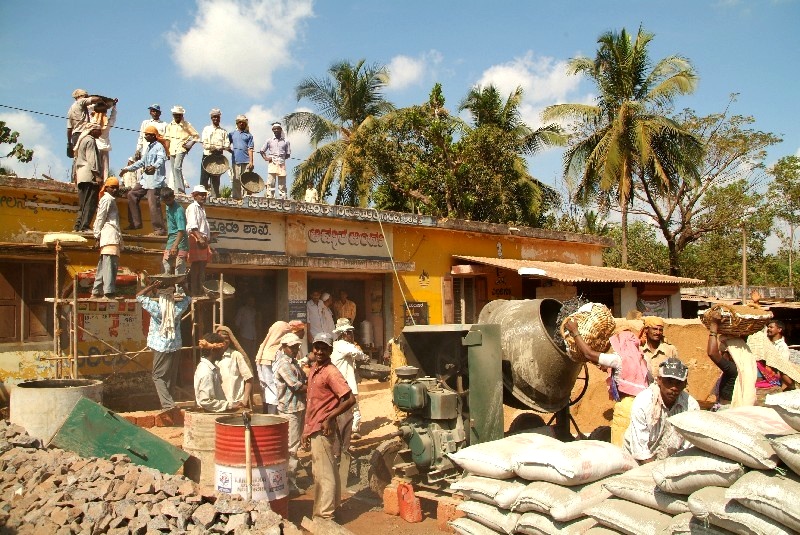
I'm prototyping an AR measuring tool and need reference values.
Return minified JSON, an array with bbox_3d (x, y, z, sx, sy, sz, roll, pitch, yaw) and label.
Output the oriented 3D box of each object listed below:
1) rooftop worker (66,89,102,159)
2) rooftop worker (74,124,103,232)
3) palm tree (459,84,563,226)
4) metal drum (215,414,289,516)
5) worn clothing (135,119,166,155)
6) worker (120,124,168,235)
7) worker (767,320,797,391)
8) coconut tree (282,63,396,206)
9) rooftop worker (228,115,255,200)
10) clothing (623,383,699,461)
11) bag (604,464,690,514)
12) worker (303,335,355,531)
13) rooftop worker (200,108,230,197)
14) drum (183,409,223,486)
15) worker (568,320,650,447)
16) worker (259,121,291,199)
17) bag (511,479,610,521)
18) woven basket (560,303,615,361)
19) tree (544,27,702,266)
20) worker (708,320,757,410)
[{"bbox_3d":[-5.271,-2.162,10.005,0.470,1.670,0.500,-2,-4,30],"label":"rooftop worker"},{"bbox_3d":[-4.752,-1.371,9.105,0.380,1.680,0.430,2,-4,-43],"label":"rooftop worker"},{"bbox_3d":[6.146,-2.624,32.807,6.000,13.800,6.000,0,-5,0],"label":"palm tree"},{"bbox_3d":[-1.200,1.690,4.870,0.590,0.885,0.590,-1,-5,0],"label":"metal drum"},{"bbox_3d":[-4.451,-2.320,10.800,0.560,0.720,0.320,0,-5,-3],"label":"worn clothing"},{"bbox_3d":[-3.941,-1.332,9.300,0.520,1.640,0.640,-5,-7,41],"label":"worker"},{"bbox_3d":[4.393,1.411,6.856,0.360,1.630,0.500,-2,-3,18],"label":"worker"},{"bbox_3d":[-2.271,-2.797,27.400,6.200,13.760,6.200,-1,-5,0],"label":"coconut tree"},{"bbox_3d":[-3.053,-2.127,11.555,0.500,1.660,0.340,1,-3,-21],"label":"rooftop worker"},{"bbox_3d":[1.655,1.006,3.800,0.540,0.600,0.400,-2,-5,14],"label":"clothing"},{"bbox_3d":[1.522,1.178,3.207,0.680,0.150,0.460,1,-4,-31],"label":"bag"},{"bbox_3d":[-0.595,1.296,4.994,0.360,1.630,0.500,4,-6,-41],"label":"worker"},{"bbox_3d":[-3.394,-2.090,11.048,0.520,1.660,0.450,2,-5,-20],"label":"rooftop worker"},{"bbox_3d":[-1.670,1.735,5.460,0.585,0.885,0.585,-1,-5,0],"label":"drum"},{"bbox_3d":[1.806,1.270,5.155,0.640,1.660,0.500,-3,-4,38],"label":"worker"},{"bbox_3d":[-2.467,-2.110,11.900,0.580,1.630,0.360,0,-5,-6],"label":"worker"},{"bbox_3d":[0.842,1.228,3.113,0.640,0.150,0.430,3,-5,-35],"label":"bag"},{"bbox_3d":[1.686,0.576,5.400,0.280,0.500,0.500,7,-1,30],"label":"woven basket"},{"bbox_3d":[10.876,-4.150,28.595,7.600,15.000,7.600,-1,-3,0],"label":"tree"},{"bbox_3d":[2.632,1.220,4.704,0.380,1.700,0.440,-3,-4,40],"label":"worker"}]

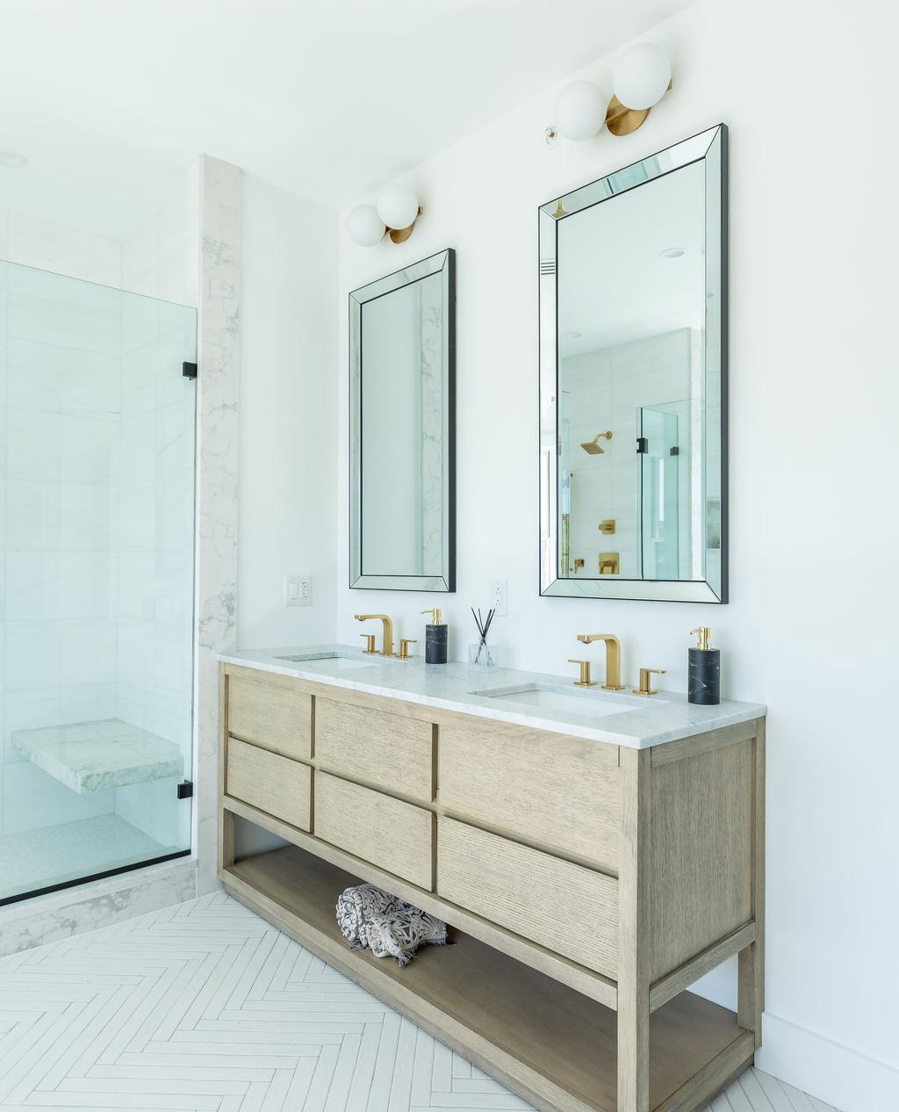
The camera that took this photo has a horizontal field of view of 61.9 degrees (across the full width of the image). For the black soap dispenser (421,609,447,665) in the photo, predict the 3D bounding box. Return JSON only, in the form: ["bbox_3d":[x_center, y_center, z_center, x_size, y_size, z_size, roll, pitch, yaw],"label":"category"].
[{"bbox_3d":[-0.055,0.281,2.614,0.103,0.188,0.075,1,-1,-43],"label":"black soap dispenser"}]

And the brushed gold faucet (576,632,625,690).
[{"bbox_3d":[0.413,0.289,2.042,0.165,0.156,0.052,1,-1,-43],"label":"brushed gold faucet"}]

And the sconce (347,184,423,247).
[{"bbox_3d":[-0.241,-1.274,2.849,0.176,0.153,0.357,1,-1,-43],"label":"sconce"}]

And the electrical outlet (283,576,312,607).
[{"bbox_3d":[-0.613,0.143,3.052,0.123,0.124,0.008,1,-1,-43],"label":"electrical outlet"}]

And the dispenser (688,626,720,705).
[{"bbox_3d":[0.626,0.272,1.859,0.101,0.187,0.075,1,-1,-43],"label":"dispenser"}]

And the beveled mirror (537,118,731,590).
[{"bbox_3d":[0.498,-0.489,2.131,0.031,1.223,0.604,1,-1,-43],"label":"beveled mirror"}]

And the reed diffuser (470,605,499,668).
[{"bbox_3d":[0.115,0.273,2.446,0.073,0.199,0.073,1,-1,-43],"label":"reed diffuser"}]

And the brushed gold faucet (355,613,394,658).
[{"bbox_3d":[-0.276,0.298,2.796,0.163,0.158,0.052,1,-1,-43],"label":"brushed gold faucet"}]

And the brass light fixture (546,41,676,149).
[{"bbox_3d":[0.452,-1.284,2.095,0.176,0.153,0.357,1,-1,-43],"label":"brass light fixture"}]

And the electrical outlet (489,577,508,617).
[{"bbox_3d":[0.166,0.138,2.494,0.008,0.125,0.079,1,-1,-43],"label":"electrical outlet"}]

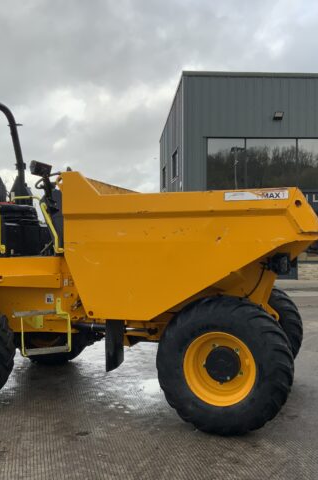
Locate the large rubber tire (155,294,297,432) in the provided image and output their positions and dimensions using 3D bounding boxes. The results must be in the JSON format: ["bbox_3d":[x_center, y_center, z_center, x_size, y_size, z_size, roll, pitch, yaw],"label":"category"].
[{"bbox_3d":[0.568,1.065,4.645,1.160,1.155,0.470,0,0,18],"label":"large rubber tire"}]

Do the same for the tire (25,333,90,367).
[{"bbox_3d":[-1.500,1.135,7.220,1.160,1.155,0.470,0,0,18],"label":"tire"}]

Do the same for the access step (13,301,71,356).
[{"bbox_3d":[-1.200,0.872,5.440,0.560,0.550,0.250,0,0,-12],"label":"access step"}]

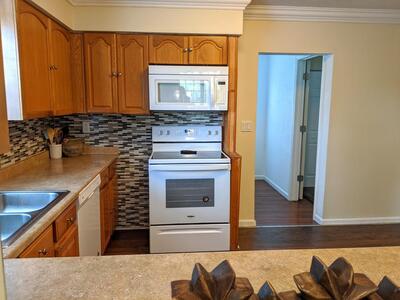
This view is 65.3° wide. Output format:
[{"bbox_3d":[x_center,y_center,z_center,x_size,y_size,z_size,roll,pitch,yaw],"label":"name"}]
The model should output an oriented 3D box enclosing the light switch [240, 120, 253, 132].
[{"bbox_3d":[0.528,-0.265,3.516,0.126,0.119,0.015,0,8,-4],"label":"light switch"}]

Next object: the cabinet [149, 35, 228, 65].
[{"bbox_3d":[-0.119,-0.998,3.204,0.761,0.275,0.327,0,8,-4],"label":"cabinet"}]

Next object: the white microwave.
[{"bbox_3d":[-0.118,-0.622,3.221,0.761,0.419,0.400,0,8,-4],"label":"white microwave"}]

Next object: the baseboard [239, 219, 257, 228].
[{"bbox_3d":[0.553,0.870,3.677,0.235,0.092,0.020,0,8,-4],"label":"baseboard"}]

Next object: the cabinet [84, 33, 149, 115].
[{"bbox_3d":[-0.810,-0.753,3.186,0.614,0.759,0.327,0,8,-4],"label":"cabinet"}]

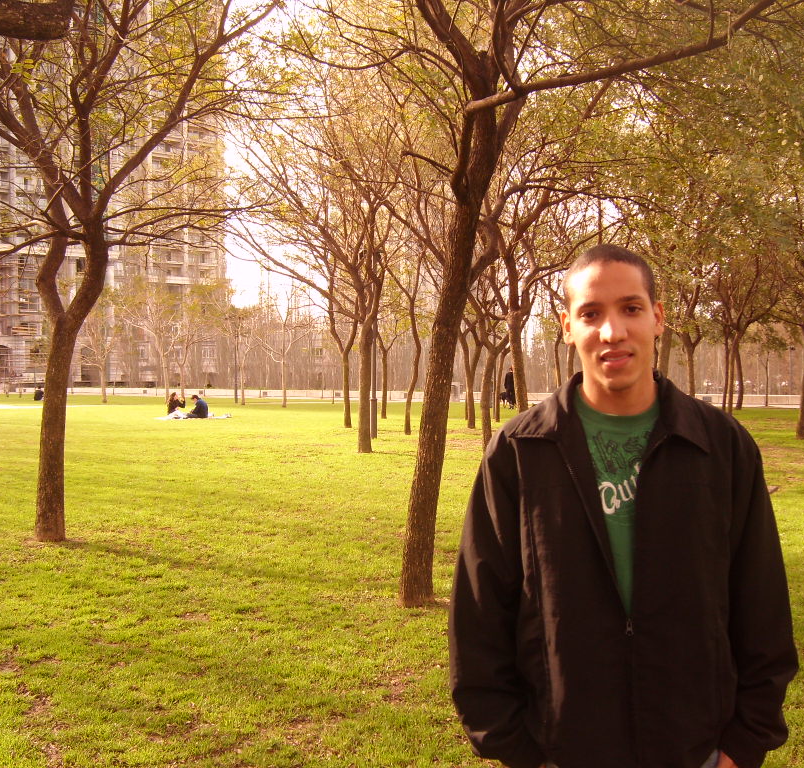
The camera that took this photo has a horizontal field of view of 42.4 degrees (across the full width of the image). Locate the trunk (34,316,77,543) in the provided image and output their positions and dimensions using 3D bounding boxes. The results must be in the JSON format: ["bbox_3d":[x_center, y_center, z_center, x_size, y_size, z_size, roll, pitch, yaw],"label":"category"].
[{"bbox_3d":[-3.096,0.394,9.266,0.385,1.998,0.300,0,1,-18],"label":"trunk"}]

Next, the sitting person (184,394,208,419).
[{"bbox_3d":[-7.026,0.769,35.400,0.800,0.800,0.550,0,1,0],"label":"sitting person"}]

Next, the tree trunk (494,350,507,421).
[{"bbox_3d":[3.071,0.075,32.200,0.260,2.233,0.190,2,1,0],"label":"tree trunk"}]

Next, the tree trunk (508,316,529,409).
[{"bbox_3d":[2.861,-0.205,25.000,0.360,2.946,0.280,-3,1,0],"label":"tree trunk"}]

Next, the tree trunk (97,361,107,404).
[{"bbox_3d":[-14.308,-0.099,49.419,0.430,2.053,0.320,0,1,-16],"label":"tree trunk"}]

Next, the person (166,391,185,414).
[{"bbox_3d":[-7.636,0.683,35.136,0.700,0.820,0.500,0,1,13],"label":"person"}]

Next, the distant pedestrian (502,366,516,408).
[{"bbox_3d":[4.375,0.161,41.743,0.520,1.710,0.380,0,1,23],"label":"distant pedestrian"}]

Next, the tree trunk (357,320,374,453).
[{"bbox_3d":[-0.696,0.048,19.900,0.320,2.537,0.280,0,1,0],"label":"tree trunk"}]

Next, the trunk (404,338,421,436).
[{"bbox_3d":[0.249,0.064,24.562,0.380,2.302,0.290,0,1,1],"label":"trunk"}]

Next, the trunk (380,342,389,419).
[{"bbox_3d":[-0.550,-0.108,33.121,0.240,2.448,0.220,0,1,-1],"label":"trunk"}]

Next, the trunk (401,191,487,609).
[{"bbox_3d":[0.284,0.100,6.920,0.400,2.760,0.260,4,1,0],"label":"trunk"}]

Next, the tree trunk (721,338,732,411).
[{"bbox_3d":[12.840,-0.396,41.000,0.300,2.970,0.220,2,1,0],"label":"tree trunk"}]

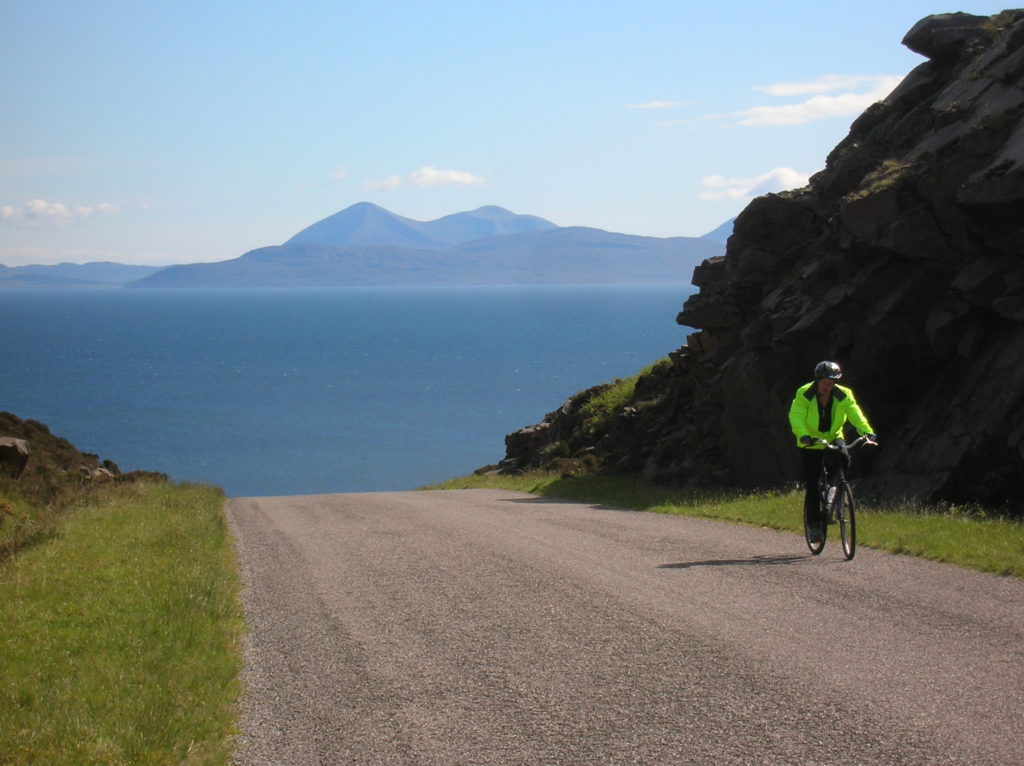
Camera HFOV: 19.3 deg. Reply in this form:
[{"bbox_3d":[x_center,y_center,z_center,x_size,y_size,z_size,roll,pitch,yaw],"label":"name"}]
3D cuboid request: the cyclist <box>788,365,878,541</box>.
[{"bbox_3d":[2.745,0.602,26.100,0.700,1.580,0.880,-1,2,-10],"label":"cyclist"}]

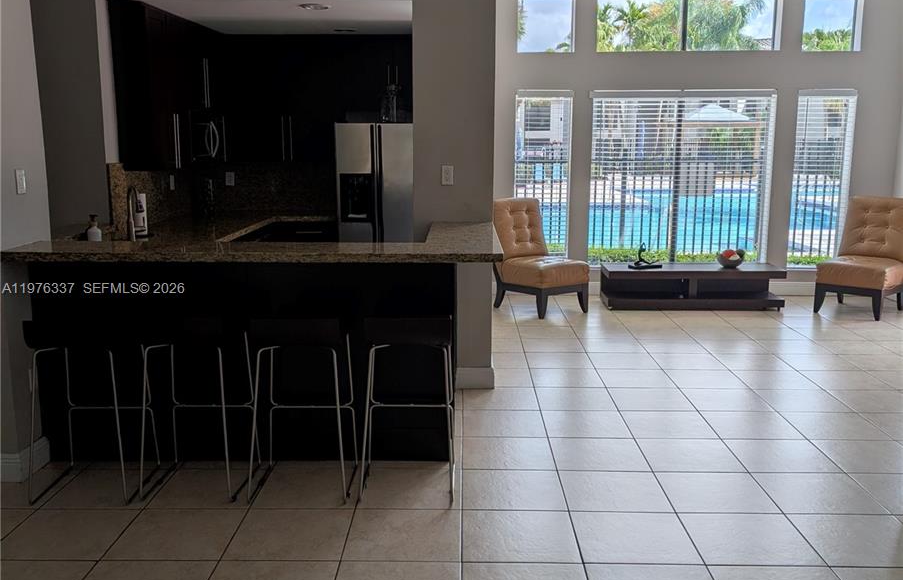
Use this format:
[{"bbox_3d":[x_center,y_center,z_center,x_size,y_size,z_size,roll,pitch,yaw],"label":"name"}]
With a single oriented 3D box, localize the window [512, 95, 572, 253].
[{"bbox_3d":[0.925,-1.148,8.424,0.576,1.675,0.080,0,11,1],"label":"window"}]

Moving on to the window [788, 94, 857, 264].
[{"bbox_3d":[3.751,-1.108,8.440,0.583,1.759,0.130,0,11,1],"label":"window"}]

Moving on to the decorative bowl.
[{"bbox_3d":[2.673,-0.299,7.969,0.260,0.165,0.260,0,11,1],"label":"decorative bowl"}]

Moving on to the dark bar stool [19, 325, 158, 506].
[{"bbox_3d":[-1.635,0.489,3.789,0.440,0.835,0.460,0,11,-1],"label":"dark bar stool"}]

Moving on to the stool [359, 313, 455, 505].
[{"bbox_3d":[-0.195,0.489,3.802,0.430,0.835,0.460,0,11,1],"label":"stool"}]

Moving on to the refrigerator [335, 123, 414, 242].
[{"bbox_3d":[-0.504,-0.588,7.223,0.860,1.700,0.800,0,11,1],"label":"refrigerator"}]

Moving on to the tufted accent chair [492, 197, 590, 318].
[{"bbox_3d":[0.794,-0.309,7.661,0.570,0.995,0.760,-7,13,-34],"label":"tufted accent chair"}]

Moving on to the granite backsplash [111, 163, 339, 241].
[{"bbox_3d":[-1.550,-0.747,6.457,1.220,0.470,2.400,0,11,1],"label":"granite backsplash"}]

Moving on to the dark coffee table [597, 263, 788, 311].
[{"bbox_3d":[2.300,-0.034,8.011,1.655,0.376,0.528,0,11,1],"label":"dark coffee table"}]

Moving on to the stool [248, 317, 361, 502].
[{"bbox_3d":[-0.684,0.507,3.854,0.440,0.825,0.450,0,11,1],"label":"stool"}]

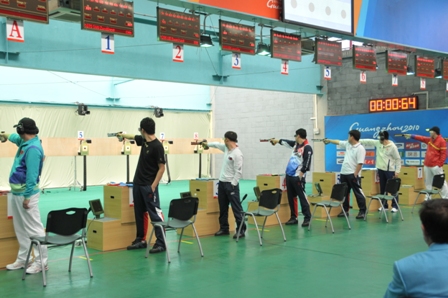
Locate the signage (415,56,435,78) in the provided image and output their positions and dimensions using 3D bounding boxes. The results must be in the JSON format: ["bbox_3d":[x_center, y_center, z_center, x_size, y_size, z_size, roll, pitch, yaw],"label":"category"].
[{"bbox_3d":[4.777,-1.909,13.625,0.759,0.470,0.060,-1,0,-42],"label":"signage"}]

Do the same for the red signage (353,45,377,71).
[{"bbox_3d":[2.957,-1.879,11.967,0.759,0.470,0.060,-1,0,-42],"label":"red signage"}]

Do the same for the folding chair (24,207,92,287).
[{"bbox_3d":[-1.841,1.038,6.347,0.520,0.800,0.570,-1,0,45],"label":"folding chair"}]

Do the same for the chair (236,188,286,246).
[{"bbox_3d":[0.567,0.998,8.626,0.520,0.800,0.570,-1,0,45],"label":"chair"}]

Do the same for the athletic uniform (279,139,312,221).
[{"bbox_3d":[1.314,0.560,10.516,0.440,1.490,0.820,-1,0,-32],"label":"athletic uniform"}]

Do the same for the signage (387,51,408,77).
[{"bbox_3d":[4.128,-2.033,13.655,0.837,0.502,0.070,-1,0,-42],"label":"signage"}]

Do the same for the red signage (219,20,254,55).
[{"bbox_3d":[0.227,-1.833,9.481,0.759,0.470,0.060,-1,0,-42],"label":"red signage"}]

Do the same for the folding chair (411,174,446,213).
[{"bbox_3d":[4.326,0.935,12.006,0.570,0.800,0.520,-1,0,-42],"label":"folding chair"}]

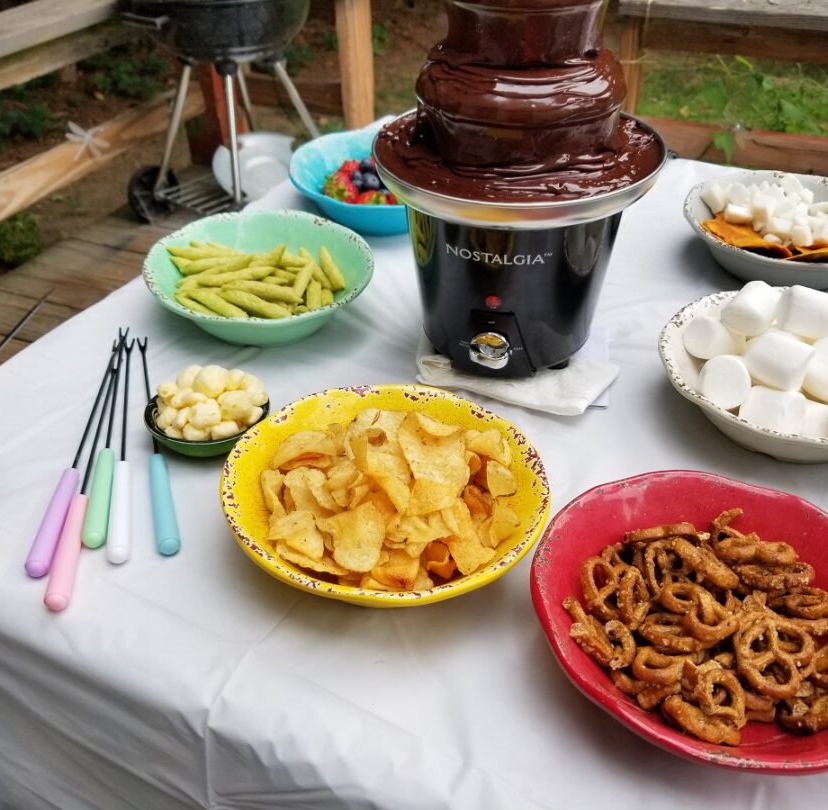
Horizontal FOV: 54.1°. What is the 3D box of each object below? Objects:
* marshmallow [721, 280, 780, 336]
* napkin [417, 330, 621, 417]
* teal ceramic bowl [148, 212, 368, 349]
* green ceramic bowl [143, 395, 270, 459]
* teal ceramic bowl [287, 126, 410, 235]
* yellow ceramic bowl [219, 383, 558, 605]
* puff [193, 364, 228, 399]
[{"bbox_3d":[0.237,-0.068,0.572,0.033,0.033,0.033,-7,53,59],"label":"marshmallow"},{"bbox_3d":[0.076,-0.034,0.620,0.157,0.014,0.090,13,40,16],"label":"napkin"},{"bbox_3d":[-0.122,-0.097,0.665,0.183,0.055,0.183,0,38,0],"label":"teal ceramic bowl"},{"bbox_3d":[-0.139,0.010,0.558,0.083,0.024,0.083,0,38,0],"label":"green ceramic bowl"},{"bbox_3d":[-0.031,-0.216,0.808,0.186,0.055,0.186,0,38,0],"label":"teal ceramic bowl"},{"bbox_3d":[-0.015,0.059,0.478,0.179,0.055,0.179,0,38,0],"label":"yellow ceramic bowl"},{"bbox_3d":[-0.135,-0.016,0.540,0.025,0.023,0.023,0,38,0],"label":"puff"}]

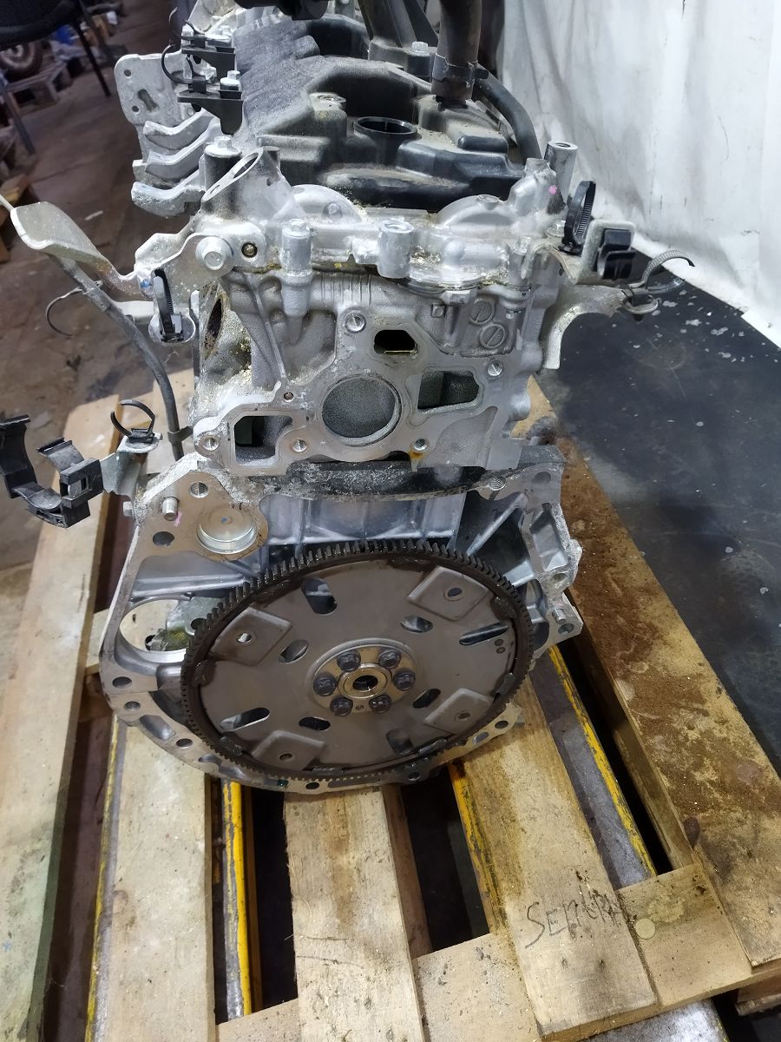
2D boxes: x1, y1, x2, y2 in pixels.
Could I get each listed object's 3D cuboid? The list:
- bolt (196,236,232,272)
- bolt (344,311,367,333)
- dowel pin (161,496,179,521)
[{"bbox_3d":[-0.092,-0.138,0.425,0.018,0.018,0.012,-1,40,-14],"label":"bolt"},{"bbox_3d":[-0.020,-0.115,0.470,0.012,0.012,0.008,-1,40,-14],"label":"bolt"},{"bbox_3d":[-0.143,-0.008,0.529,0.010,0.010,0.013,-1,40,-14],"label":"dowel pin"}]

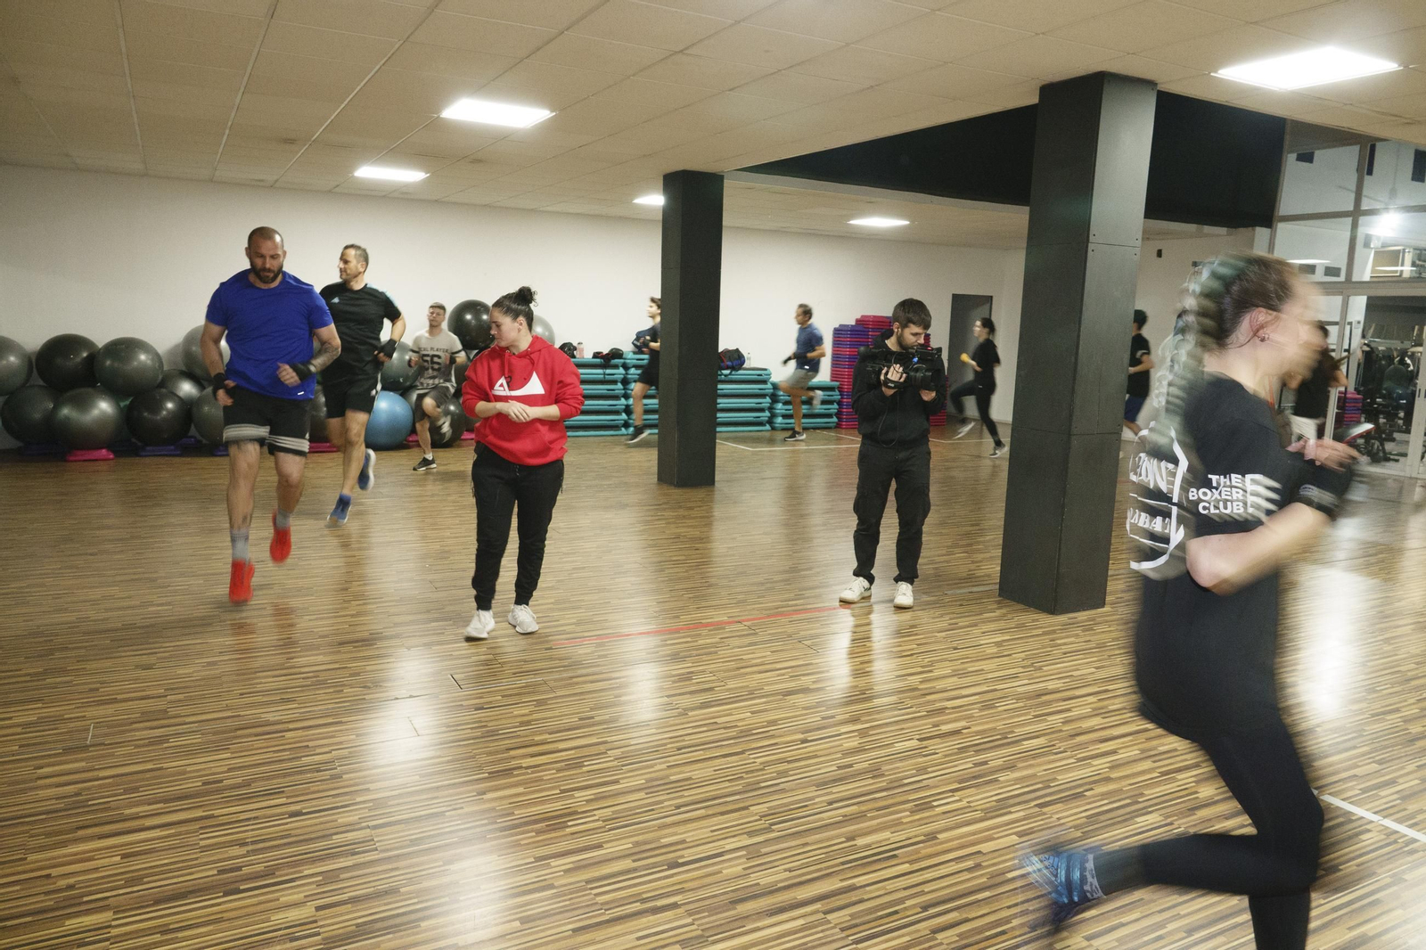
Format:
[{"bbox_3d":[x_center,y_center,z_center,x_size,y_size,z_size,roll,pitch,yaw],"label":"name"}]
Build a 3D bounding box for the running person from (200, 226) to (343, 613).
[{"bbox_3d":[-2.333,-0.301,5.007,0.670,1.910,0.750,-3,10,-25],"label":"running person"}]

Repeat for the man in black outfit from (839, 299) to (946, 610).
[{"bbox_3d":[1.027,-0.136,5.451,0.560,1.730,0.500,2,9,3],"label":"man in black outfit"}]

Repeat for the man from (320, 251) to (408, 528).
[{"bbox_3d":[-2.587,-0.632,6.908,0.600,1.960,0.800,1,9,-3],"label":"man"}]

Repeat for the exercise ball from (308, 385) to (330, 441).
[{"bbox_3d":[-4.457,-0.680,10.560,0.610,0.610,0.610,-4,11,-29],"label":"exercise ball"}]

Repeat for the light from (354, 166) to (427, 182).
[{"bbox_3d":[-3.182,-2.991,9.427,0.600,0.050,0.600,-4,11,-29],"label":"light"}]

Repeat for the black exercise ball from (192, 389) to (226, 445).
[{"bbox_3d":[-5.117,-0.620,10.022,0.655,0.655,0.655,-4,11,-29],"label":"black exercise ball"}]

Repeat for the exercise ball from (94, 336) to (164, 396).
[{"bbox_3d":[-5.976,-1.117,9.736,0.599,0.599,0.599,-4,11,-29],"label":"exercise ball"}]

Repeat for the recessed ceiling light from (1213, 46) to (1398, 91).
[{"bbox_3d":[2.946,-2.024,4.712,0.600,0.050,0.600,-4,11,-29],"label":"recessed ceiling light"}]

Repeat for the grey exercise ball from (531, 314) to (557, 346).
[{"bbox_3d":[-2.284,-1.677,11.824,0.636,0.636,0.636,1,10,0],"label":"grey exercise ball"}]

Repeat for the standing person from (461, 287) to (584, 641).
[{"bbox_3d":[-0.977,-0.062,4.748,0.580,1.700,0.420,1,10,-4],"label":"standing person"}]

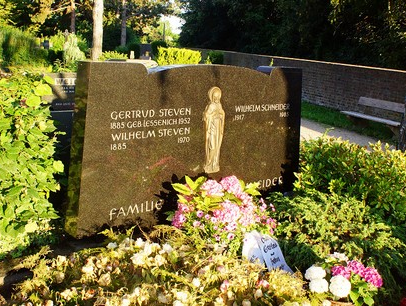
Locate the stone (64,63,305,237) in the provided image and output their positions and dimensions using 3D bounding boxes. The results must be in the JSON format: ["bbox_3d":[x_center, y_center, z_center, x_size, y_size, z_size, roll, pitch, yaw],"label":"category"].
[{"bbox_3d":[0.020,-0.114,3.598,2.123,1.053,0.148,-7,15,-42],"label":"stone"}]

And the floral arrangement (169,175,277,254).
[{"bbox_3d":[0.128,0.378,3.109,0.560,0.410,0.420,-2,15,-28],"label":"floral arrangement"}]

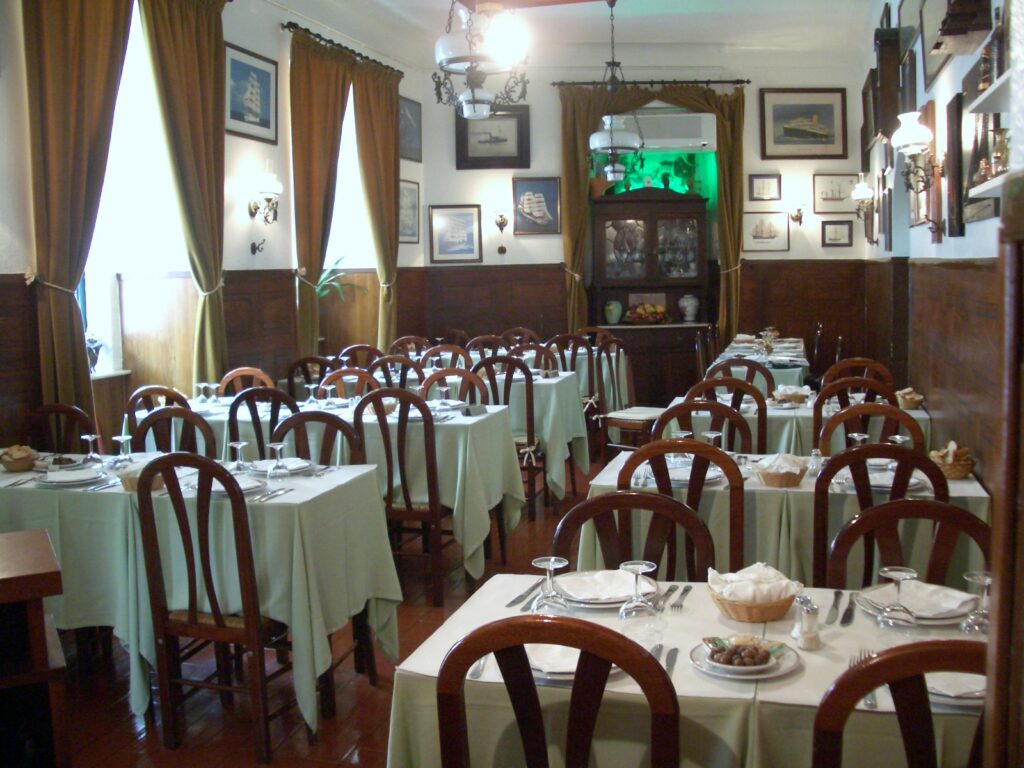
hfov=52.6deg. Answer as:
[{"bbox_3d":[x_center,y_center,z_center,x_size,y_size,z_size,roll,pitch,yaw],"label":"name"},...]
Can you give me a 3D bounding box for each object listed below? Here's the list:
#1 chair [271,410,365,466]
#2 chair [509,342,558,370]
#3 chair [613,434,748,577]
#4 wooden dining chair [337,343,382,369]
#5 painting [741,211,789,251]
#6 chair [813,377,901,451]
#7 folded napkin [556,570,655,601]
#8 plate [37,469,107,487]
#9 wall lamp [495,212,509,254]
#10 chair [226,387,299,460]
[{"bbox_3d":[-0.809,0.614,3.844,0.425,0.976,0.455,1,7,17],"label":"chair"},{"bbox_3d":[0.094,0.246,6.882,0.430,0.990,0.480,1,7,15],"label":"chair"},{"bbox_3d":[0.577,0.630,3.360,0.415,0.985,0.470,0,7,16],"label":"chair"},{"bbox_3d":[-1.120,0.228,7.245,0.420,0.985,0.460,0,7,16],"label":"wooden dining chair"},{"bbox_3d":[2.283,-1.357,9.267,0.417,0.345,0.025,-1,7,-1],"label":"painting"},{"bbox_3d":[1.683,0.432,5.115,0.450,0.980,0.450,1,6,15],"label":"chair"},{"bbox_3d":[0.194,0.419,2.145,0.210,0.032,0.165,0,7,16],"label":"folded napkin"},{"bbox_3d":[-1.563,0.335,3.674,0.245,0.030,0.245,-1,6,0],"label":"plate"},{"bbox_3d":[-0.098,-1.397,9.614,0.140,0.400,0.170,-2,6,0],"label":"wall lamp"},{"bbox_3d":[-1.131,0.478,5.224,0.450,0.980,0.450,1,6,15],"label":"chair"}]

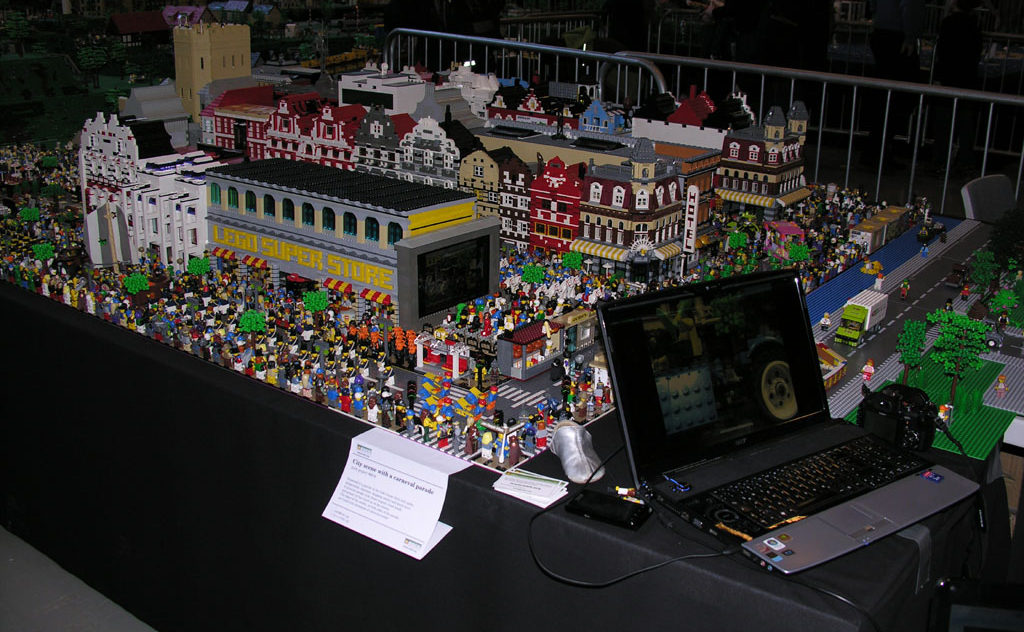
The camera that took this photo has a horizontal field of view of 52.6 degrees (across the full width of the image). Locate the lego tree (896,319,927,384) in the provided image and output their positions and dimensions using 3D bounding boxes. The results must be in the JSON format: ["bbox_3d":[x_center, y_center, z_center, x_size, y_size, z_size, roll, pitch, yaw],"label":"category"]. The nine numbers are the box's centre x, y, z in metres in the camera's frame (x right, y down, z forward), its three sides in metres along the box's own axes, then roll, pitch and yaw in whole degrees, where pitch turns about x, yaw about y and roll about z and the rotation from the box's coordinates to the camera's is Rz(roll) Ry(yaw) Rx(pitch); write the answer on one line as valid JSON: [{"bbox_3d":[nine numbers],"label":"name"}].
[{"bbox_3d":[0.764,0.075,1.993,0.062,0.147,0.062,9,21,21],"label":"lego tree"}]

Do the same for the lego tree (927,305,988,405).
[{"bbox_3d":[0.822,0.086,1.899,0.110,0.192,0.110,10,21,24],"label":"lego tree"}]

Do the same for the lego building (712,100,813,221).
[{"bbox_3d":[0.785,-0.490,3.248,0.206,0.352,0.203,15,24,37],"label":"lego building"}]

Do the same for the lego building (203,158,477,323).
[{"bbox_3d":[-0.416,-0.176,2.437,0.701,0.276,0.207,15,24,37],"label":"lego building"}]

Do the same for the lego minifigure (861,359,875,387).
[{"bbox_3d":[0.672,0.105,1.950,0.025,0.043,0.018,12,22,30],"label":"lego minifigure"}]

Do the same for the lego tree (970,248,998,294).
[{"bbox_3d":[1.190,-0.109,2.589,0.073,0.118,0.073,10,21,25],"label":"lego tree"}]

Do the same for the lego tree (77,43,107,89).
[{"bbox_3d":[-2.071,-1.226,5.100,0.140,0.212,0.140,15,24,37],"label":"lego tree"}]

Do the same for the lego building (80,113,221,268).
[{"bbox_3d":[-0.896,-0.341,2.750,0.549,0.383,0.220,15,24,37],"label":"lego building"}]

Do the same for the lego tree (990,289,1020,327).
[{"bbox_3d":[1.109,-0.022,2.313,0.068,0.082,0.068,14,23,35],"label":"lego tree"}]

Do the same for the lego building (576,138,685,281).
[{"bbox_3d":[0.308,-0.288,2.638,0.217,0.362,0.189,15,24,37],"label":"lego building"}]

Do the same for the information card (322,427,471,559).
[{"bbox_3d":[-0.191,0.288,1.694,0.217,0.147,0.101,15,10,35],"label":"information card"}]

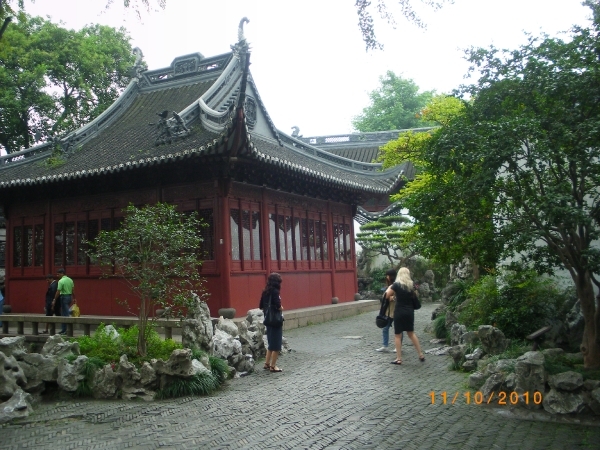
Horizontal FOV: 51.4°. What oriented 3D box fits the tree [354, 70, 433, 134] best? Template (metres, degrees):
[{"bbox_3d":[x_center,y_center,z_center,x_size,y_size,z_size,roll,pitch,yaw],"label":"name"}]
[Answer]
[{"bbox_3d":[7.557,-3.333,47.374,7.500,17.000,7.500,-1,-4,0],"label":"tree"}]

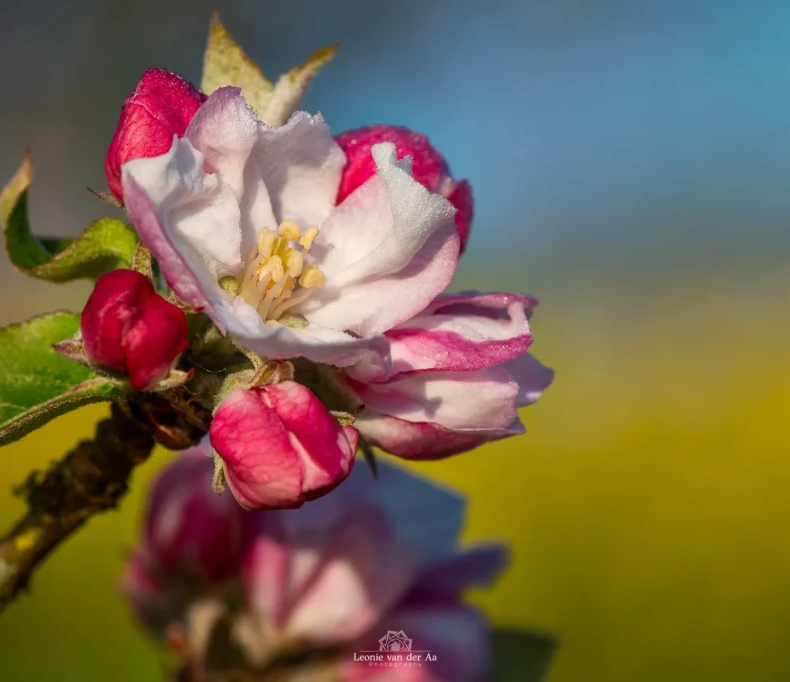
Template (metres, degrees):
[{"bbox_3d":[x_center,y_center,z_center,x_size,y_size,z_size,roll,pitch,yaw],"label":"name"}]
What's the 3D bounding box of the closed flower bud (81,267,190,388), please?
[{"bbox_3d":[-0.026,-0.001,0.452,0.011,0.012,0.013,0,2,0],"label":"closed flower bud"}]

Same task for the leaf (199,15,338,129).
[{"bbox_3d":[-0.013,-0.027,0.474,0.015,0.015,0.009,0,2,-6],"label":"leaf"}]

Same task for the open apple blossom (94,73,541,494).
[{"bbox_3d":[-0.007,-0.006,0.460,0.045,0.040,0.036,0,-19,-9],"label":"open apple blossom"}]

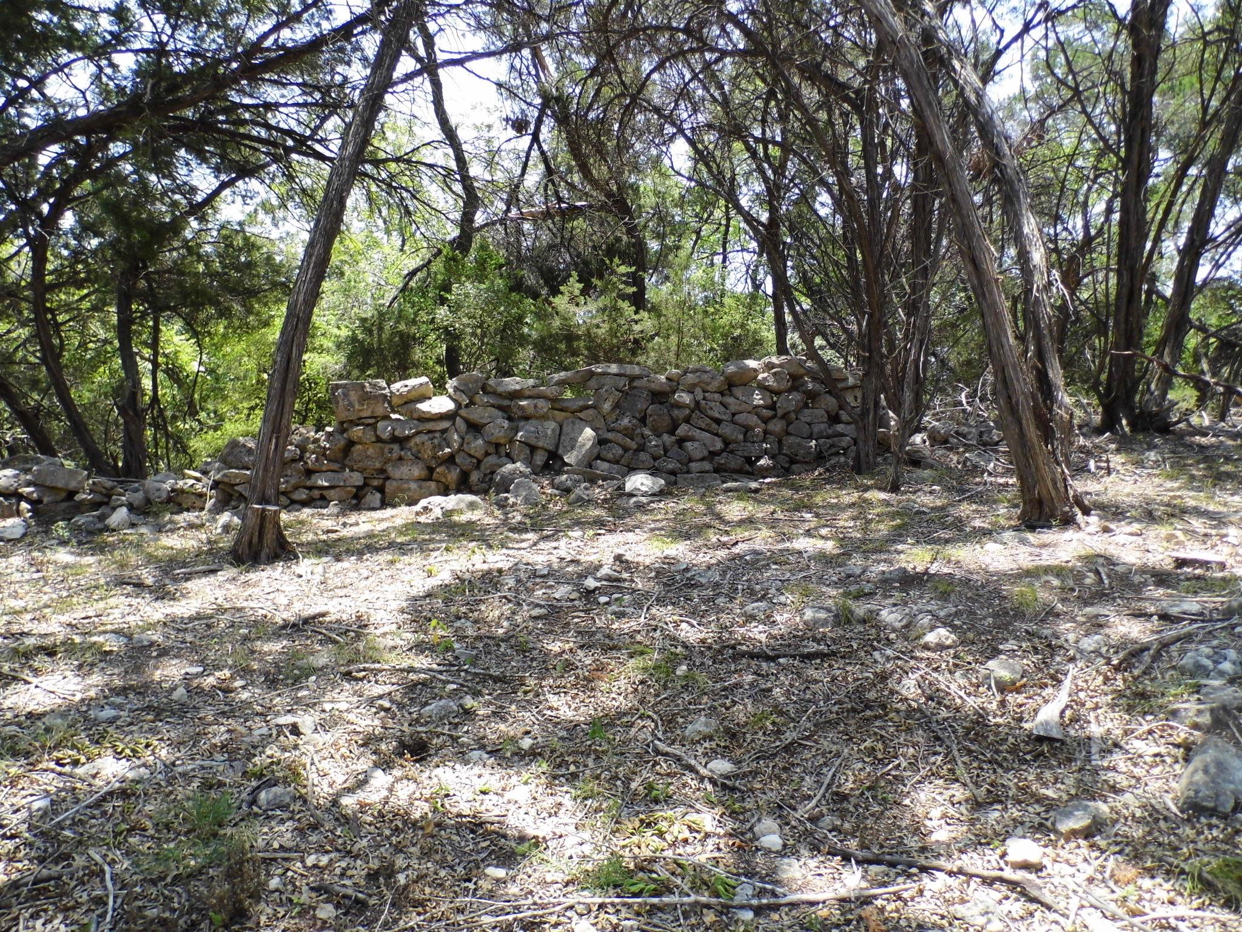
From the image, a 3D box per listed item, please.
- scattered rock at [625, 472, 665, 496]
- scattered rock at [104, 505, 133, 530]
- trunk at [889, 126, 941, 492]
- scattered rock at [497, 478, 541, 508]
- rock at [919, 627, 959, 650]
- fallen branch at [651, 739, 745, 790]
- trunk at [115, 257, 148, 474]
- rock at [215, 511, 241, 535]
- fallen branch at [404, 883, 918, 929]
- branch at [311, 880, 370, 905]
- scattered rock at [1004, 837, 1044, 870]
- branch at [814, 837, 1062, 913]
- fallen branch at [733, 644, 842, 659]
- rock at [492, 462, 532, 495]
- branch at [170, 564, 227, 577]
[{"bbox_3d":[0.240,0.186,9.050,0.400,0.230,0.300,1,3,0],"label":"scattered rock"},{"bbox_3d":[-4.207,0.434,7.500,0.240,0.200,0.200,-2,4,-29],"label":"scattered rock"},{"bbox_3d":[2.622,-1.406,8.000,0.440,3.250,0.380,1,4,18],"label":"trunk"},{"bbox_3d":[-0.984,0.260,8.750,0.400,0.280,0.320,1,3,0],"label":"scattered rock"},{"bbox_3d":[1.469,0.795,4.140,0.180,0.090,0.140,1,4,20],"label":"rock"},{"bbox_3d":[0.242,1.009,3.074,0.075,0.035,0.448,-9,11,-38],"label":"fallen branch"},{"bbox_3d":[-4.966,-0.940,9.100,0.320,2.350,0.300,-2,4,-29],"label":"trunk"},{"bbox_3d":[-3.435,0.501,7.850,0.210,0.190,0.180,0,3,-11],"label":"rock"},{"bbox_3d":[0.109,1.112,2.372,1.339,0.050,0.190,-3,9,-4],"label":"fallen branch"},{"bbox_3d":[-0.803,1.222,2.570,0.185,0.033,0.035,2,3,20],"label":"branch"},{"bbox_3d":[1.178,1.129,2.620,0.108,0.055,0.080,1,3,18],"label":"scattered rock"},{"bbox_3d":[0.854,1.078,2.449,0.633,0.040,0.134,3,10,32],"label":"branch"},{"bbox_3d":[0.745,0.834,4.087,0.468,0.040,0.087,-1,9,9],"label":"fallen branch"},{"bbox_3d":[-1.010,0.112,8.300,0.370,0.290,0.300,0,3,-7],"label":"rock"},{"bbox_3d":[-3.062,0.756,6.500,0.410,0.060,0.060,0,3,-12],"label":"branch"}]

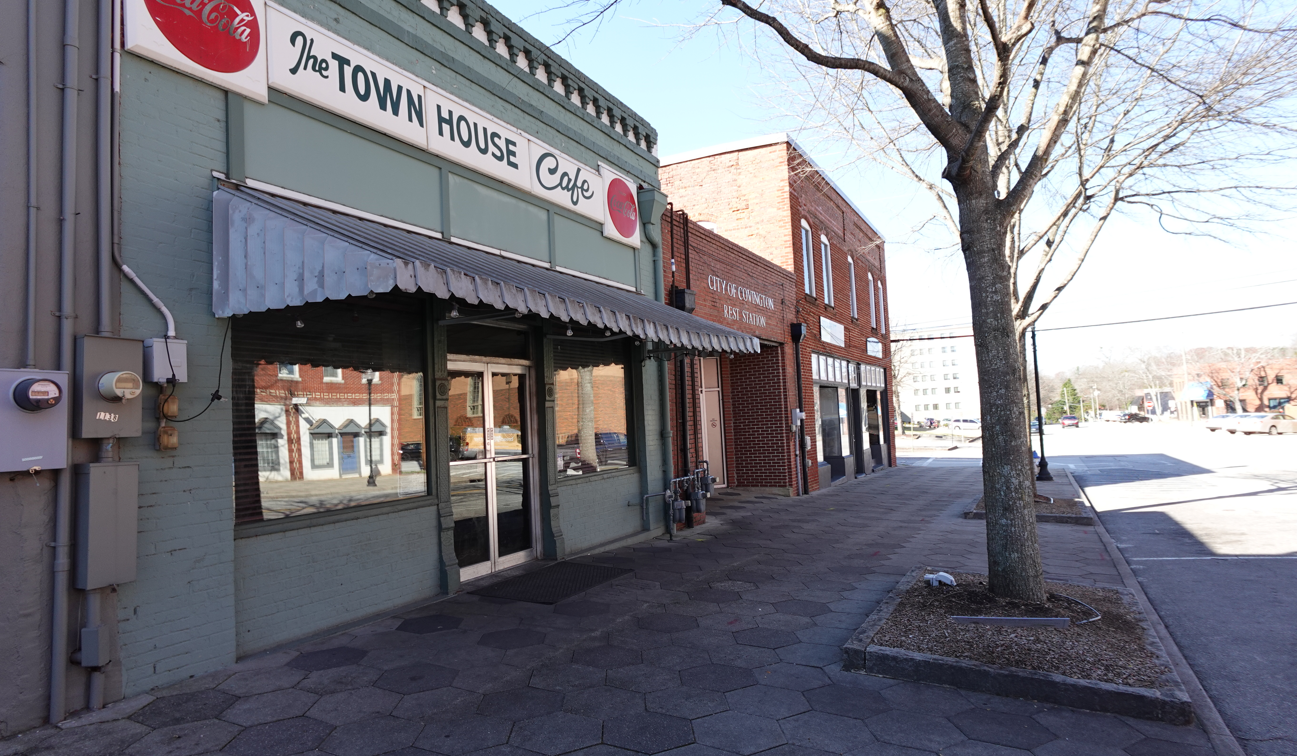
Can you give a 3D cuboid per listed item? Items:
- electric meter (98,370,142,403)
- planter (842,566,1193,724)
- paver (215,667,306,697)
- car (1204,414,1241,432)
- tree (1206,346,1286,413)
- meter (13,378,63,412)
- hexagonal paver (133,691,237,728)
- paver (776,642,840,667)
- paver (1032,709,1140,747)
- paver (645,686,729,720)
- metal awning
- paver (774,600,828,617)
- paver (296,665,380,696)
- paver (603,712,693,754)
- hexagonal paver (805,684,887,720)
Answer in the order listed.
[{"bbox_3d":[-2.951,0.049,4.035,0.140,0.172,0.172,-5,-4,28],"label":"electric meter"},{"bbox_3d":[2.679,1.809,5.311,1.726,0.150,2.863,-2,-4,29],"label":"planter"},{"bbox_3d":[-2.277,1.824,4.253,0.440,0.060,0.508,0,-4,-2],"label":"paver"},{"bbox_3d":[46.300,3.500,56.500,4.800,1.460,1.840,-2,-4,-12],"label":"car"},{"bbox_3d":[63.004,0.695,76.000,7.000,8.300,7.000,-5,-4,40],"label":"tree"},{"bbox_3d":[-2.957,0.082,3.497,0.150,0.165,0.165,-5,-4,27],"label":"meter"},{"bbox_3d":[-2.473,1.798,3.852,0.440,0.060,0.508,0,-4,-2],"label":"hexagonal paver"},{"bbox_3d":[1.098,1.906,4.881,0.457,0.060,0.520,0,-3,-2],"label":"paver"},{"bbox_3d":[2.293,1.849,3.774,0.455,0.060,0.525,0,-4,-2],"label":"paver"},{"bbox_3d":[0.212,1.861,4.071,0.457,0.060,0.520,0,-3,-2],"label":"paver"},{"bbox_3d":[-0.698,-0.809,6.963,1.600,0.950,6.050,-5,-4,27],"label":"metal awning"},{"bbox_3d":[1.258,1.943,5.961,0.440,0.060,0.508,0,-4,-2],"label":"paver"},{"bbox_3d":[-1.894,1.872,4.415,0.455,0.060,0.525,0,-4,-2],"label":"paver"},{"bbox_3d":[-0.002,1.788,3.571,0.440,0.060,0.508,0,-4,-2],"label":"paver"},{"bbox_3d":[1.121,1.849,4.061,0.455,0.055,0.525,0,-3,-2],"label":"hexagonal paver"}]

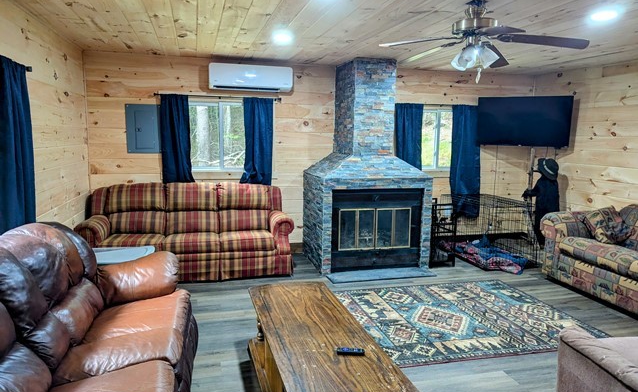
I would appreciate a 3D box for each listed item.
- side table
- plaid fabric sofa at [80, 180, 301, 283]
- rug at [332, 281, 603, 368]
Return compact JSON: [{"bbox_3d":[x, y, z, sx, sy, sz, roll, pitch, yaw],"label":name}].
[{"bbox_3d":[-1.778,0.769,3.916,0.610,0.500,0.500,-1,8,-15],"label":"side table"},{"bbox_3d":[-1.439,0.370,5.036,2.190,0.990,0.870,-1,8,-15],"label":"plaid fabric sofa"},{"bbox_3d":[1.181,1.059,3.997,2.150,0.015,1.510,-1,8,-15],"label":"rug"}]

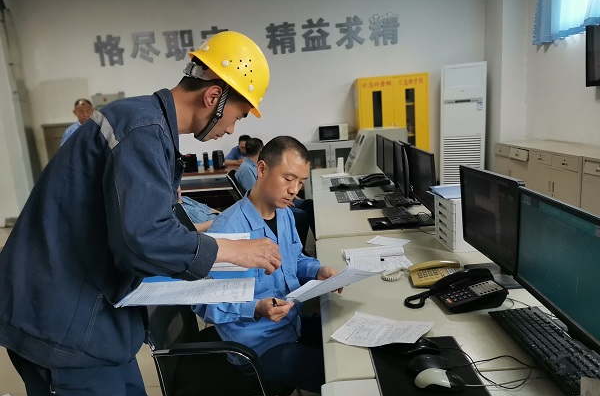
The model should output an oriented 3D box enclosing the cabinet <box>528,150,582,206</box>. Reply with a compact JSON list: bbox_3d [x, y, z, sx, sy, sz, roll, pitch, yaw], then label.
[{"bbox_3d":[2.660,-0.024,4.365,0.460,0.860,0.860,-4,11,0],"label":"cabinet"}]

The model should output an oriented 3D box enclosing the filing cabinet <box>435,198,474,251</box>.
[{"bbox_3d":[0.863,0.090,2.171,0.330,0.250,0.275,-4,12,2],"label":"filing cabinet"}]

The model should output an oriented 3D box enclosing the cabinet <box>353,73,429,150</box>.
[{"bbox_3d":[1.331,-0.815,6.462,0.940,1.800,0.450,-4,11,2],"label":"cabinet"}]

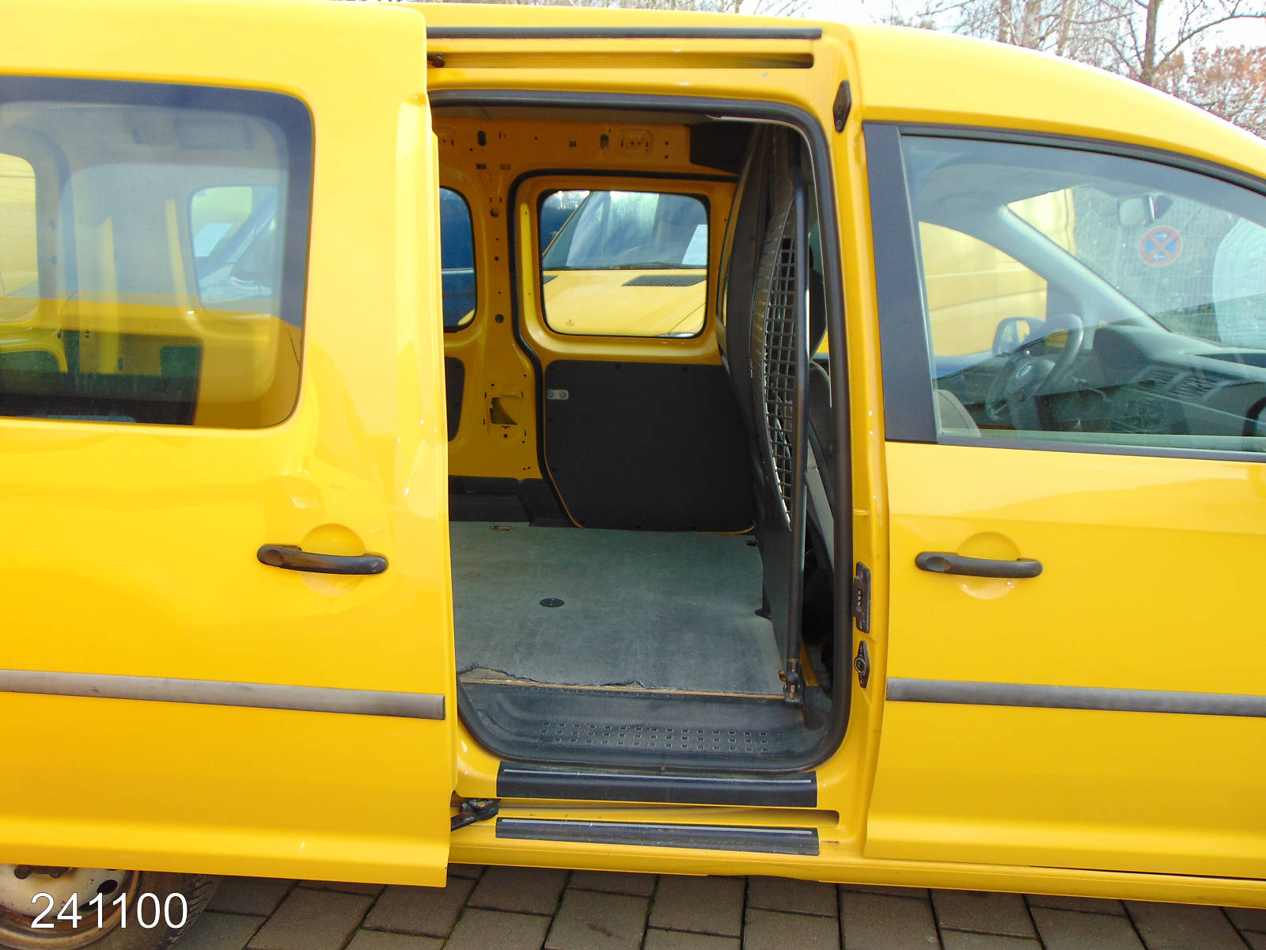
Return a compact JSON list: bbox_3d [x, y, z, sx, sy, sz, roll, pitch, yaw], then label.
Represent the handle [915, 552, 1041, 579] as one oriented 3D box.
[{"bbox_3d":[0.568,0.148,1.500,0.205,0.033,0.045,2,13,0],"label":"handle"}]

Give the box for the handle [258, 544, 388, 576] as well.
[{"bbox_3d":[-0.488,0.133,1.440,0.204,0.034,0.046,2,13,0],"label":"handle"}]

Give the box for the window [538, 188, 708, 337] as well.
[{"bbox_3d":[-0.029,-0.694,3.020,0.560,0.475,0.050,2,24,0],"label":"window"}]

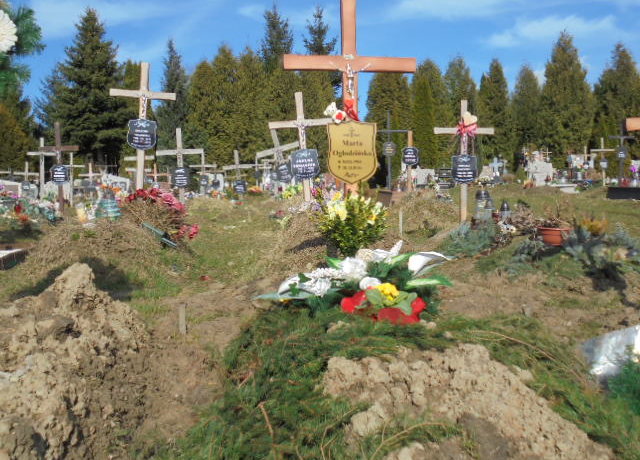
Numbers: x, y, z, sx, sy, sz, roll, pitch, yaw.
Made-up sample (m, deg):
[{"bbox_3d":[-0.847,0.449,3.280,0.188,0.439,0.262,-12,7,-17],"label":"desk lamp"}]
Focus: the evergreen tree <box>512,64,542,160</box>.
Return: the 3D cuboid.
[{"bbox_3d":[8.992,-4.720,30.675,1.520,4.712,1.520,0,6,0],"label":"evergreen tree"}]

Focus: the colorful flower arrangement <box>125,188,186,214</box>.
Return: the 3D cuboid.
[{"bbox_3d":[-1.517,-0.241,6.500,0.583,0.287,0.380,0,4,0],"label":"colorful flower arrangement"}]

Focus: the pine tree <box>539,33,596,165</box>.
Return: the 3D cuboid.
[{"bbox_3d":[10.333,-5.172,29.623,2.280,5.751,2.280,0,6,0],"label":"pine tree"}]

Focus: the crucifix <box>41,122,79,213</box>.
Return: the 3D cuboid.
[{"bbox_3d":[-4.379,-1.050,11.800,0.680,1.512,0.090,0,4,0],"label":"crucifix"}]

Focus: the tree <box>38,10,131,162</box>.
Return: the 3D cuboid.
[{"bbox_3d":[-10.120,-5.871,30.000,3.971,7.173,3.900,0,4,0],"label":"tree"}]

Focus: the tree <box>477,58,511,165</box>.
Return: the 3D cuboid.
[{"bbox_3d":[7.546,-4.844,30.662,1.520,4.960,1.520,0,6,0],"label":"tree"}]

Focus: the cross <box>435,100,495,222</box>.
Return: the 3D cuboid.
[{"bbox_3d":[1.510,-0.713,7.366,0.620,1.264,0.100,0,6,0],"label":"cross"}]

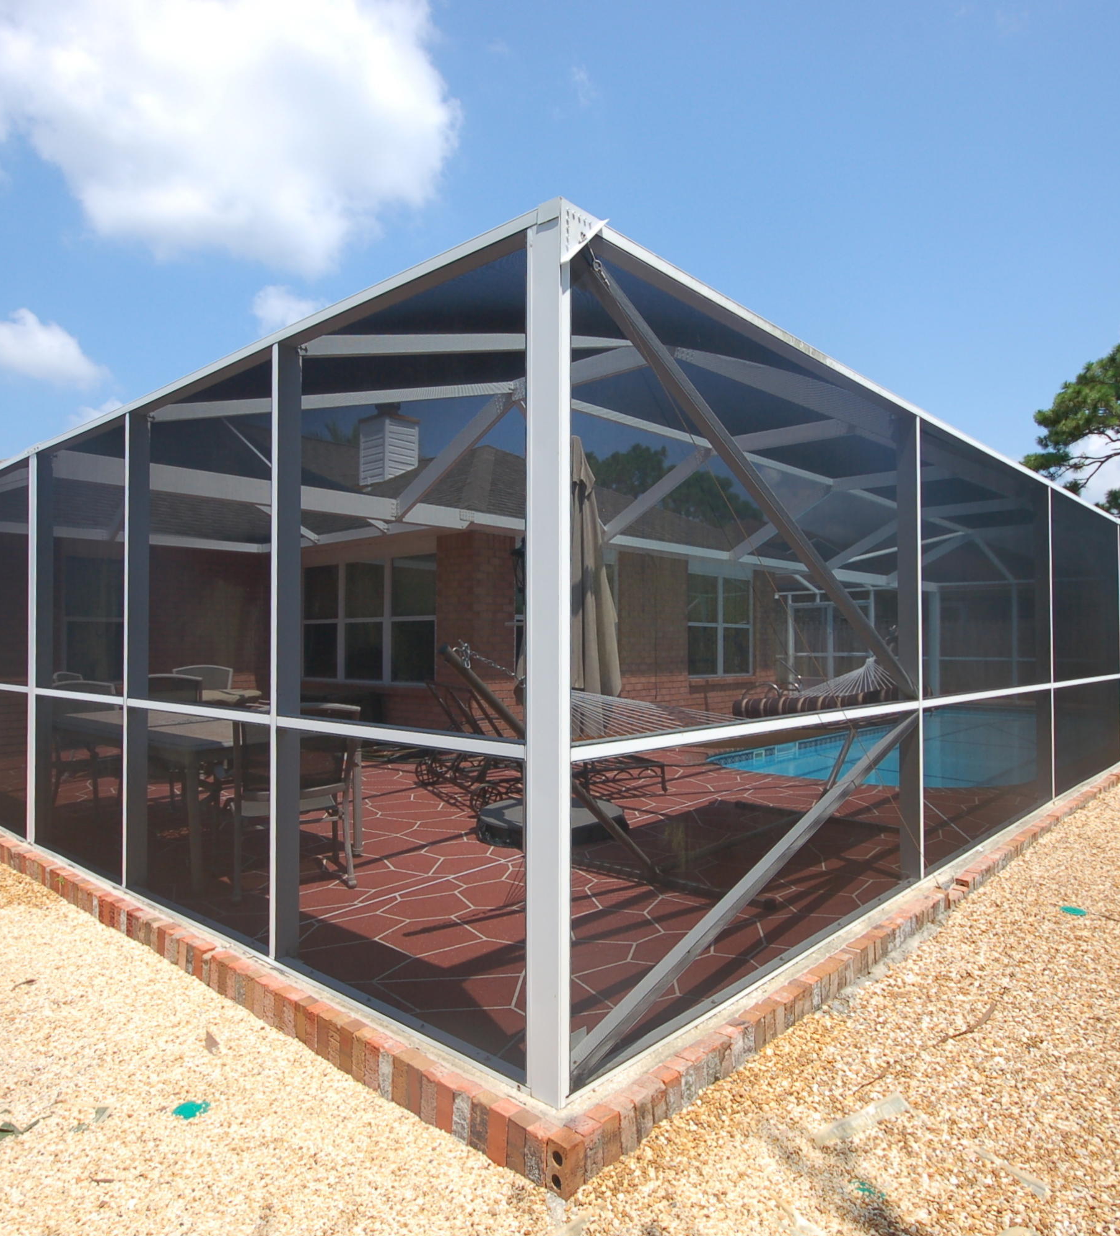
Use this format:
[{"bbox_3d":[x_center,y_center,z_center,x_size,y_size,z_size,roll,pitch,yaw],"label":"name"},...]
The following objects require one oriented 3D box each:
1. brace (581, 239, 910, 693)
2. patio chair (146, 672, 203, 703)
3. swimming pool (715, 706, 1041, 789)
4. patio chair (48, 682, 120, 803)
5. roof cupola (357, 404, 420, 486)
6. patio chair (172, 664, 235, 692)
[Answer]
[{"bbox_3d":[0.900,-0.344,3.034,0.058,0.050,2.771,-2,-32,45],"label":"brace"},{"bbox_3d":[-3.039,0.952,6.464,0.540,0.920,0.600,-1,-2,16],"label":"patio chair"},{"bbox_3d":[5.496,2.218,9.900,9.200,1.400,2.780,2,-3,-44],"label":"swimming pool"},{"bbox_3d":[-3.370,0.928,5.705,0.600,0.920,0.540,-1,-2,38],"label":"patio chair"},{"bbox_3d":[-2.900,-2.973,13.332,0.750,1.464,0.720,-2,-3,45],"label":"roof cupola"},{"bbox_3d":[-3.548,0.948,7.559,0.570,0.940,0.600,0,-2,-9],"label":"patio chair"}]

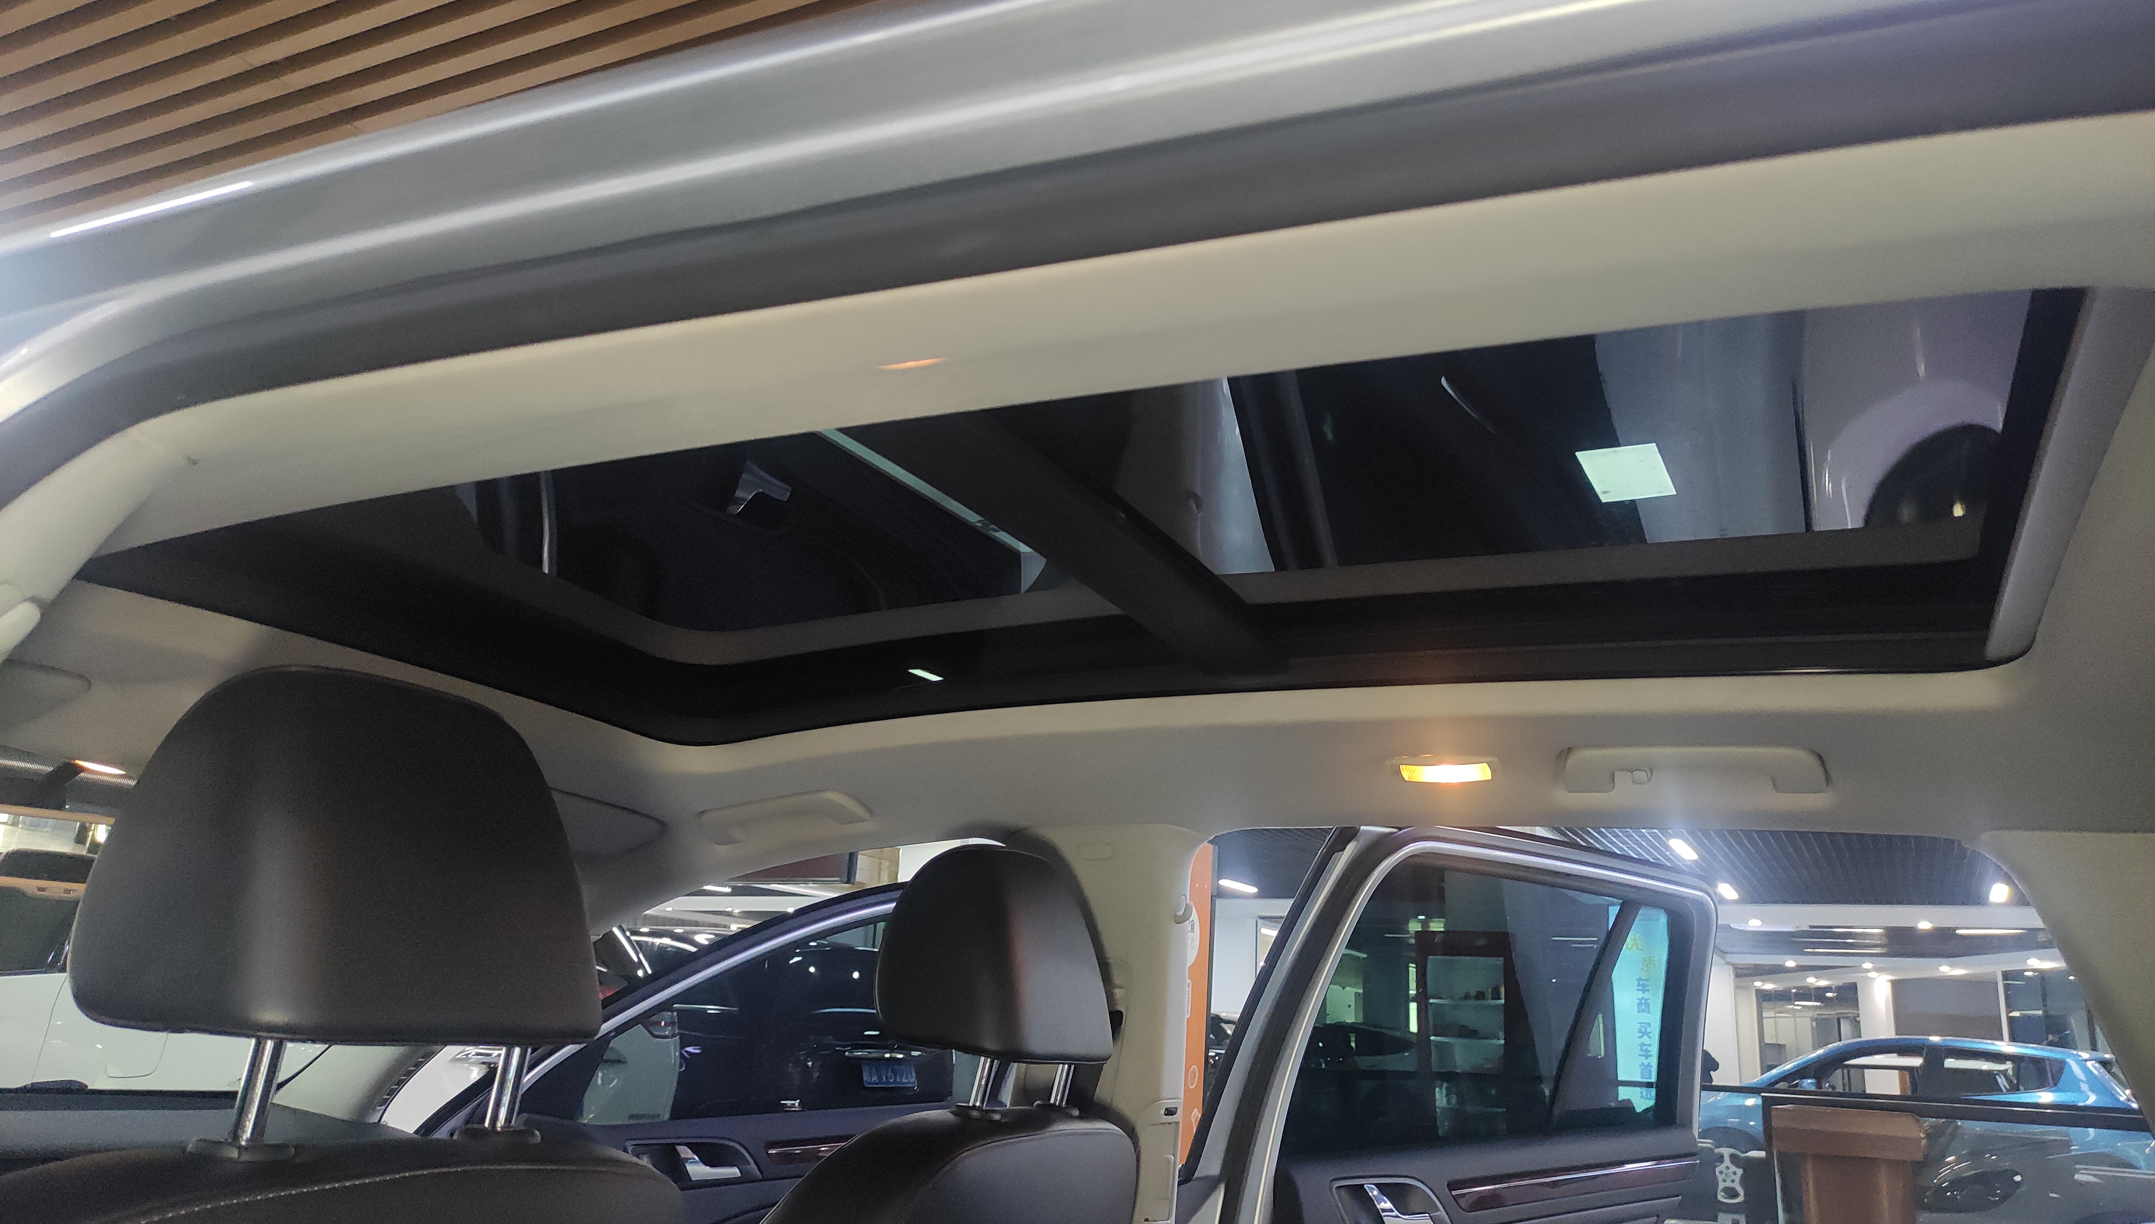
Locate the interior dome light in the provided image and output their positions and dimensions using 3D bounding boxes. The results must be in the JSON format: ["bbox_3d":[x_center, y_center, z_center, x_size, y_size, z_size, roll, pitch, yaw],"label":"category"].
[{"bbox_3d":[0.351,0.152,1.485,0.094,0.020,0.040,-5,-28,26],"label":"interior dome light"}]

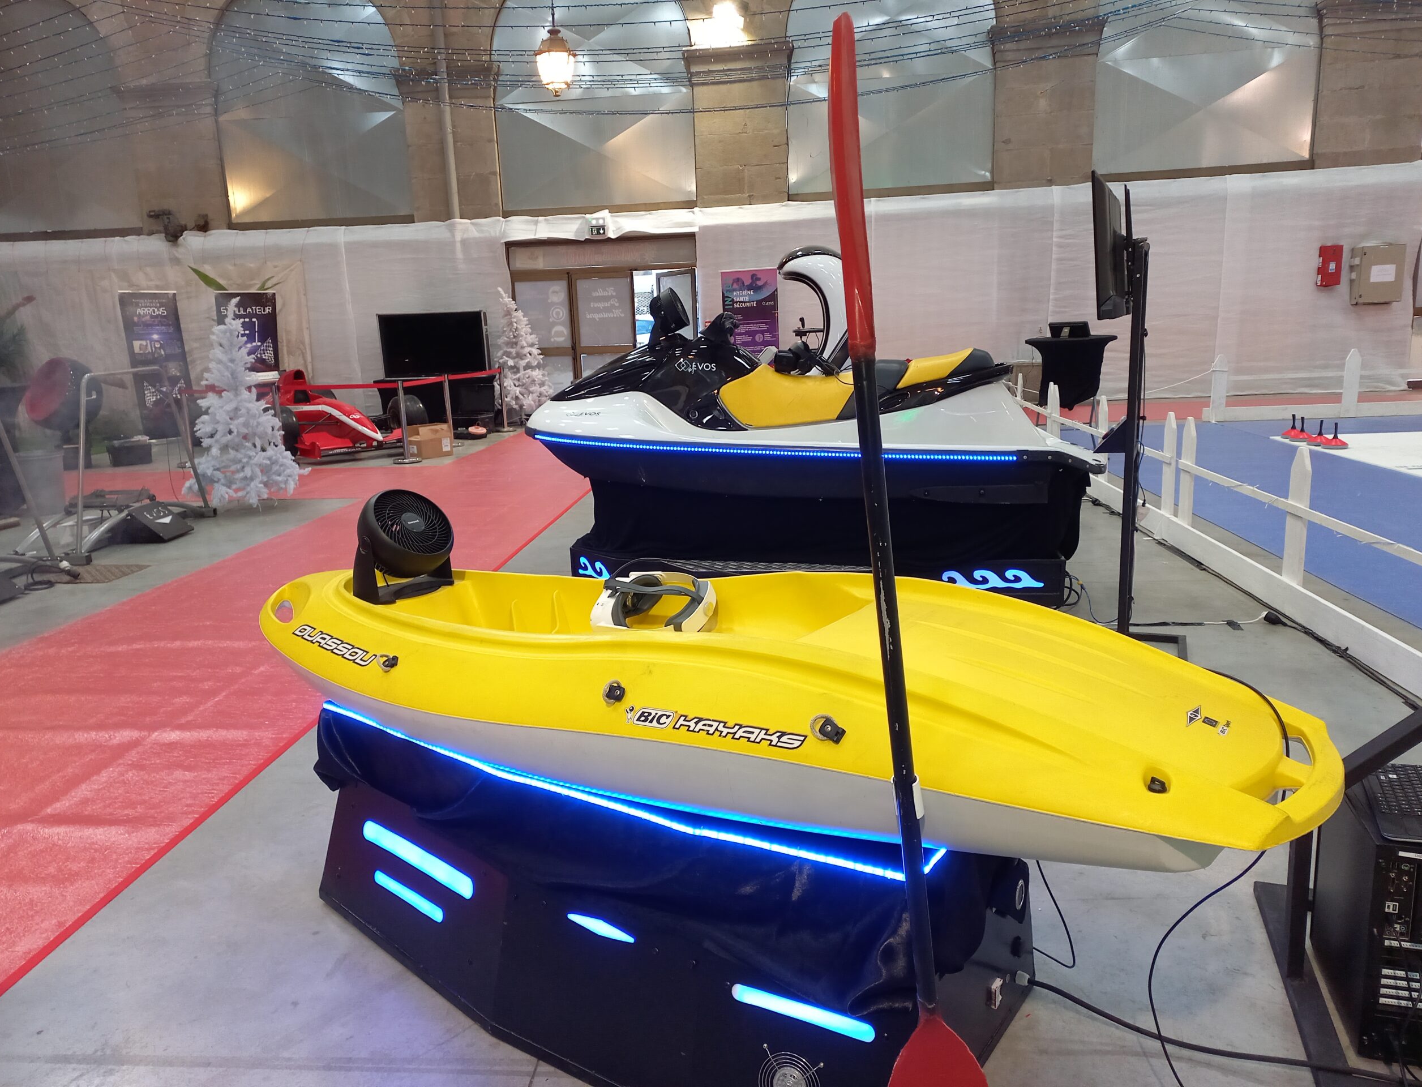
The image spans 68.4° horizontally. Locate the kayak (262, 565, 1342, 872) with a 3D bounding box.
[{"bbox_3d":[-0.123,0.281,2.365,2.660,0.420,0.770,6,15,31],"label":"kayak"}]

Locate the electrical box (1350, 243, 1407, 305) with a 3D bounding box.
[{"bbox_3d":[9.502,-3.836,14.900,0.600,0.790,0.250,-1,13,7],"label":"electrical box"}]

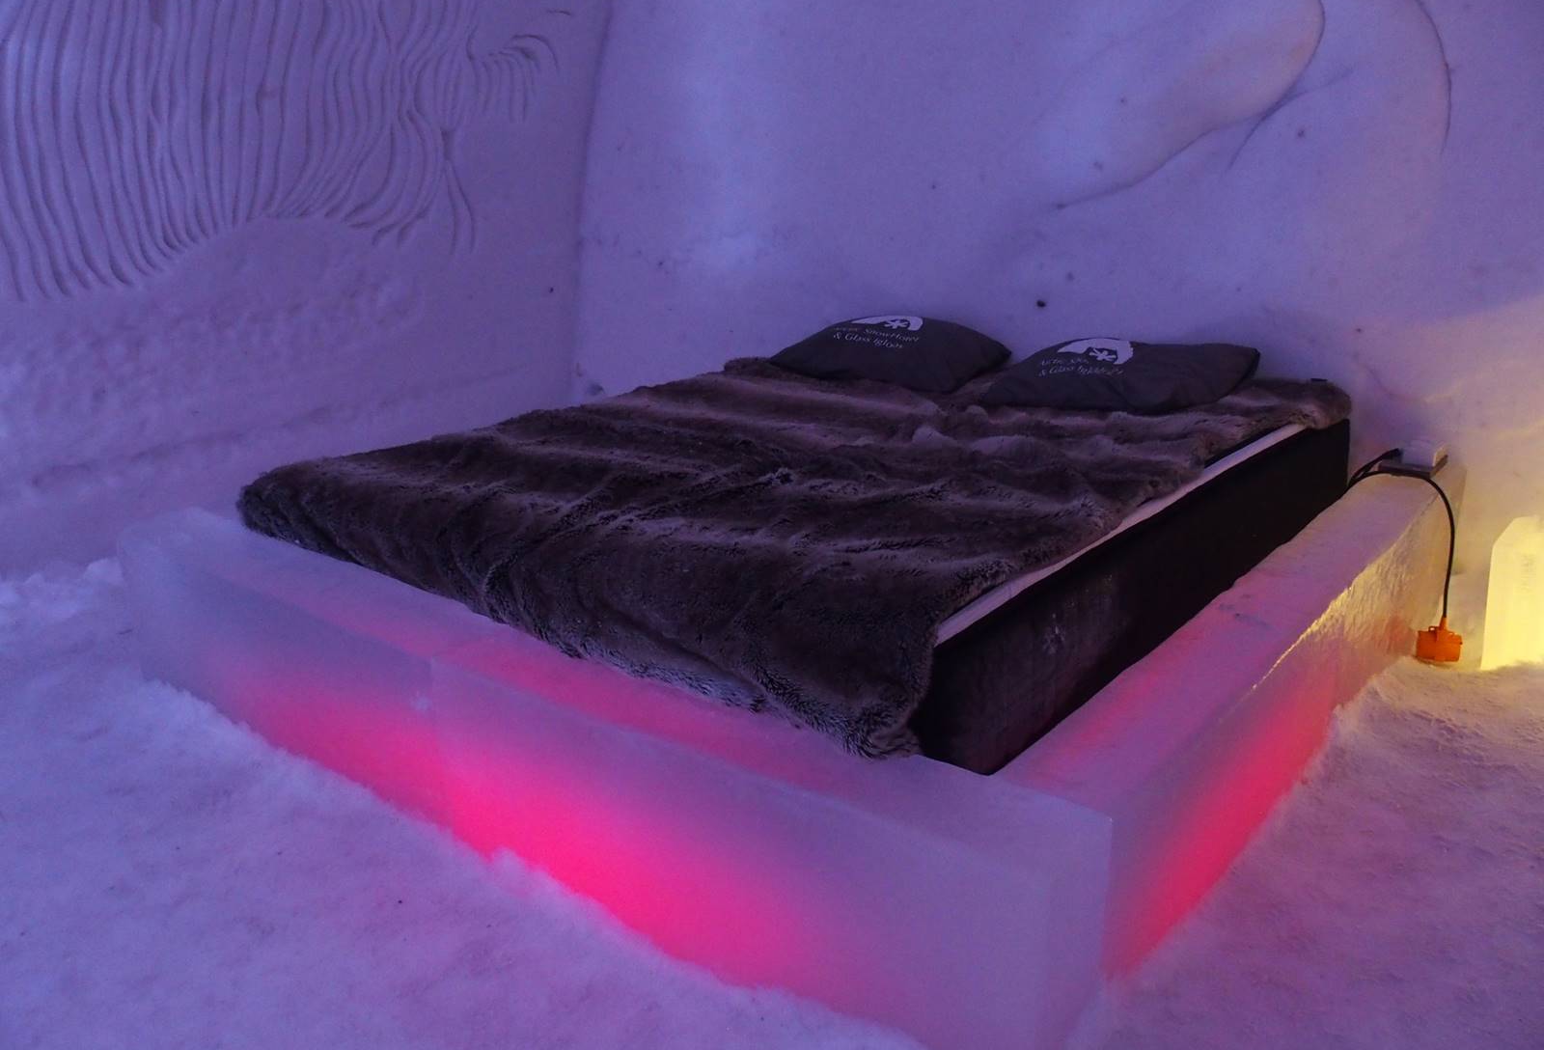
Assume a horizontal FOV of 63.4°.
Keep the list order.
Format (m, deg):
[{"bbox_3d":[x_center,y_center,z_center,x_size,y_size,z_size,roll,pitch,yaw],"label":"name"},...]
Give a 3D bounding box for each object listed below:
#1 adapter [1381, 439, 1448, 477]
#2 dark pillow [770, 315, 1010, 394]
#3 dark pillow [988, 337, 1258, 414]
[{"bbox_3d":[1.771,-0.192,3.452,0.125,0.068,0.170,11,21,37],"label":"adapter"},{"bbox_3d":[0.360,-0.530,3.726,0.600,0.148,0.480,12,21,39],"label":"dark pillow"},{"bbox_3d":[0.930,-0.417,3.292,0.590,0.135,0.480,9,19,31],"label":"dark pillow"}]

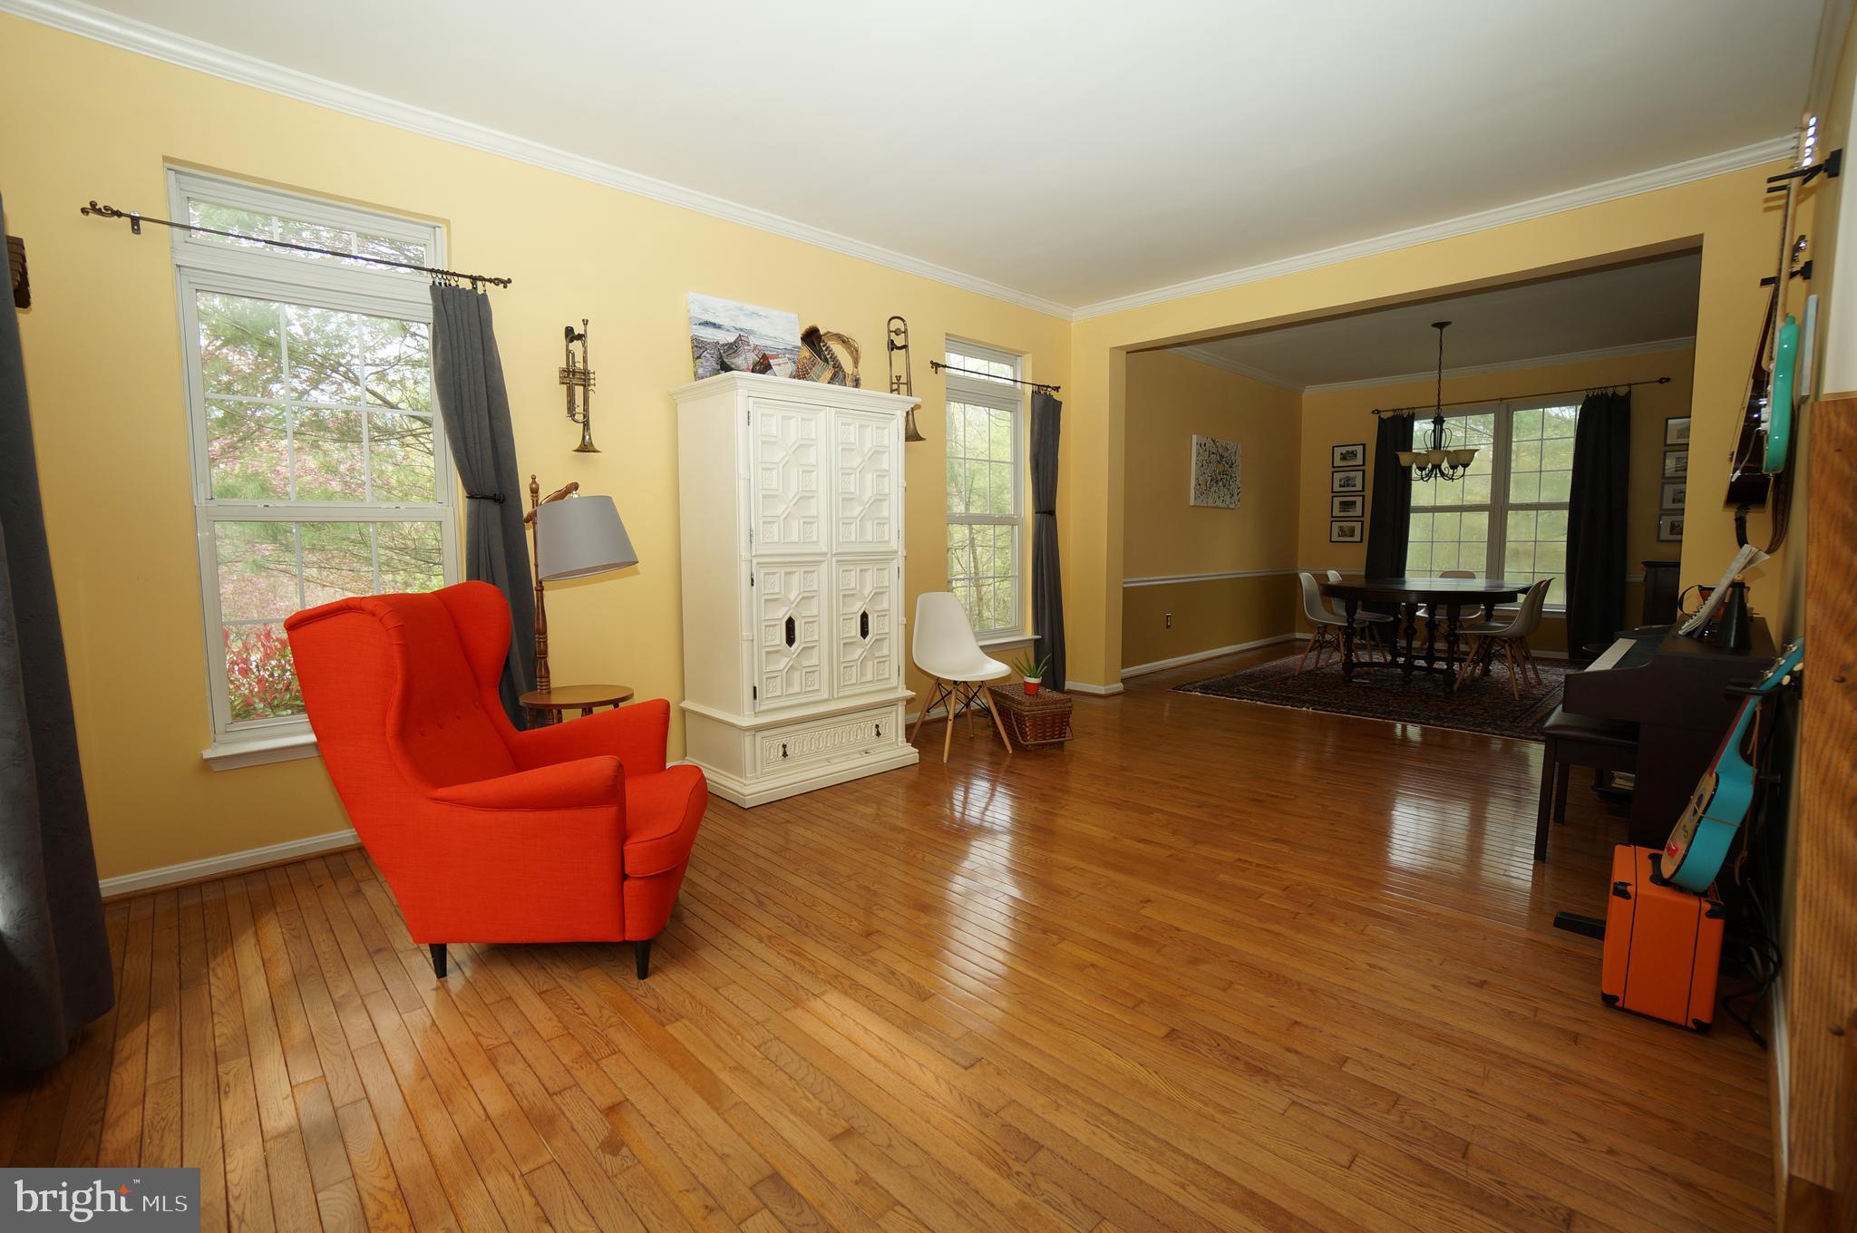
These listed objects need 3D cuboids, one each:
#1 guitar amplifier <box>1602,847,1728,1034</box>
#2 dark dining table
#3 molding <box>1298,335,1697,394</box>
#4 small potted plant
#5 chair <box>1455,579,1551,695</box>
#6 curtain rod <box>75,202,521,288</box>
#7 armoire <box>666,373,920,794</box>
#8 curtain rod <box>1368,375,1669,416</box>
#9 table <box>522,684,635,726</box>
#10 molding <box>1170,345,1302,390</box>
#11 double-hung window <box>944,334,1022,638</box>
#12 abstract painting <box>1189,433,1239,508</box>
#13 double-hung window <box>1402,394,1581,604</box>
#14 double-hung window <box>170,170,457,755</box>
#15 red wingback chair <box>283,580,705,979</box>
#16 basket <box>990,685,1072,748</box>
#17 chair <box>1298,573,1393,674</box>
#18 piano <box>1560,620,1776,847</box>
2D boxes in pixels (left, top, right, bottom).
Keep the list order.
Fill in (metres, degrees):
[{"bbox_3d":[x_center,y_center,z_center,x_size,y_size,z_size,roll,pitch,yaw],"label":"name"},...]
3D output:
[{"bbox_3d":[1.784,0.769,1.894,0.190,0.295,0.320,4,7,40],"label":"guitar amplifier"},{"bbox_3d":[3.996,0.111,6.093,2.000,0.750,1.100,-6,8,-43],"label":"dark dining table"},{"bbox_3d":[5.220,-2.318,7.177,0.080,0.090,3.350,-5,7,-43],"label":"molding"},{"bbox_3d":[0.564,0.313,4.248,0.190,0.236,0.200,0,5,0],"label":"small potted plant"},{"bbox_3d":[4.076,0.136,5.503,0.480,0.820,0.530,-5,7,-43],"label":"chair"},{"bbox_3d":[-2.049,-1.239,2.636,1.150,0.060,0.090,-6,8,-43],"label":"curtain rod"},{"bbox_3d":[-0.600,-0.143,3.688,0.975,1.775,0.570,-5,7,-43],"label":"armoire"},{"bbox_3d":[5.272,-2.005,7.095,0.090,0.060,2.240,-5,7,-43],"label":"curtain rod"},{"bbox_3d":[-1.342,0.566,2.987,0.410,0.520,0.410,-6,8,-43],"label":"table"},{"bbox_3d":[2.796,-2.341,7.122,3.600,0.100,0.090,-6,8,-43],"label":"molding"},{"bbox_3d":[0.388,-0.788,5.135,0.800,1.880,0.100,-6,8,-43],"label":"double-hung window"},{"bbox_3d":[2.616,-1.292,7.018,0.860,0.600,0.040,-5,7,-43],"label":"abstract painting"},{"bbox_3d":[5.345,-1.031,7.289,0.110,1.870,1.600,-6,8,-43],"label":"double-hung window"},{"bbox_3d":[-2.134,-0.520,2.788,0.790,1.880,0.100,-6,8,-43],"label":"double-hung window"},{"bbox_3d":[-1.116,0.397,2.245,0.950,1.000,0.820,-1,6,-10],"label":"red wingback chair"},{"bbox_3d":[0.553,0.556,4.293,0.280,0.256,0.500,-2,6,-18],"label":"basket"},{"bbox_3d":[3.250,0.062,6.170,0.465,0.820,0.540,-5,7,-42],"label":"chair"},{"bbox_3d":[2.375,0.437,2.464,1.360,0.810,0.405,-5,7,-43],"label":"piano"}]

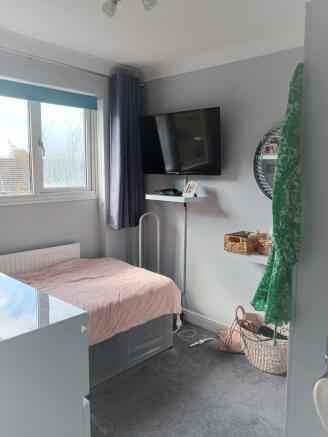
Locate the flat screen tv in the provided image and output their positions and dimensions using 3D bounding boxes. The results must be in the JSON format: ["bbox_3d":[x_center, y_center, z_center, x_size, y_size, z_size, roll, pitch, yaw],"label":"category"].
[{"bbox_3d":[0.110,-0.634,2.915,0.900,0.520,0.060,9,19,43],"label":"flat screen tv"}]

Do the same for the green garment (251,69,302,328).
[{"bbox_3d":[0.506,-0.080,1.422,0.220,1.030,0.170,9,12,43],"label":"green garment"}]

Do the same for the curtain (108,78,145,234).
[{"bbox_3d":[-0.330,-0.584,3.122,0.140,1.360,0.400,9,12,43],"label":"curtain"}]

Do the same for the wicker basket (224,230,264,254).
[{"bbox_3d":[0.597,0.175,2.538,0.185,0.130,0.235,9,12,43],"label":"wicker basket"}]

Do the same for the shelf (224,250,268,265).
[{"bbox_3d":[0.738,0.284,2.430,0.620,0.050,0.260,9,12,43],"label":"shelf"}]

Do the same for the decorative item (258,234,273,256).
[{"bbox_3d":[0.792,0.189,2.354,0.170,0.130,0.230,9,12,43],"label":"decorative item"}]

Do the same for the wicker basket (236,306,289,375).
[{"bbox_3d":[0.750,0.894,2.408,0.370,0.380,0.370,9,12,43],"label":"wicker basket"}]

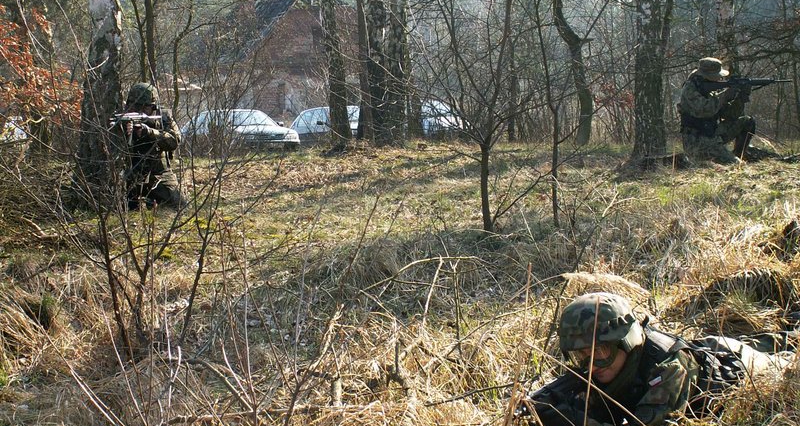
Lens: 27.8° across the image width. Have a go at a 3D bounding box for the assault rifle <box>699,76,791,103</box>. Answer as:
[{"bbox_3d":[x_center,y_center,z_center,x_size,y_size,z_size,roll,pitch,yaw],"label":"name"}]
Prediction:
[{"bbox_3d":[3.740,-1.330,17.500,1.000,0.280,0.070,0,5,-2],"label":"assault rifle"}]

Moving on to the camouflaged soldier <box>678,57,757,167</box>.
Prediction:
[{"bbox_3d":[3.445,-1.110,17.600,0.840,1.170,0.580,0,5,-4],"label":"camouflaged soldier"}]

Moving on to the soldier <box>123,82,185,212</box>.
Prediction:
[{"bbox_3d":[-2.300,-0.617,15.000,0.560,1.180,0.600,5,7,42],"label":"soldier"}]

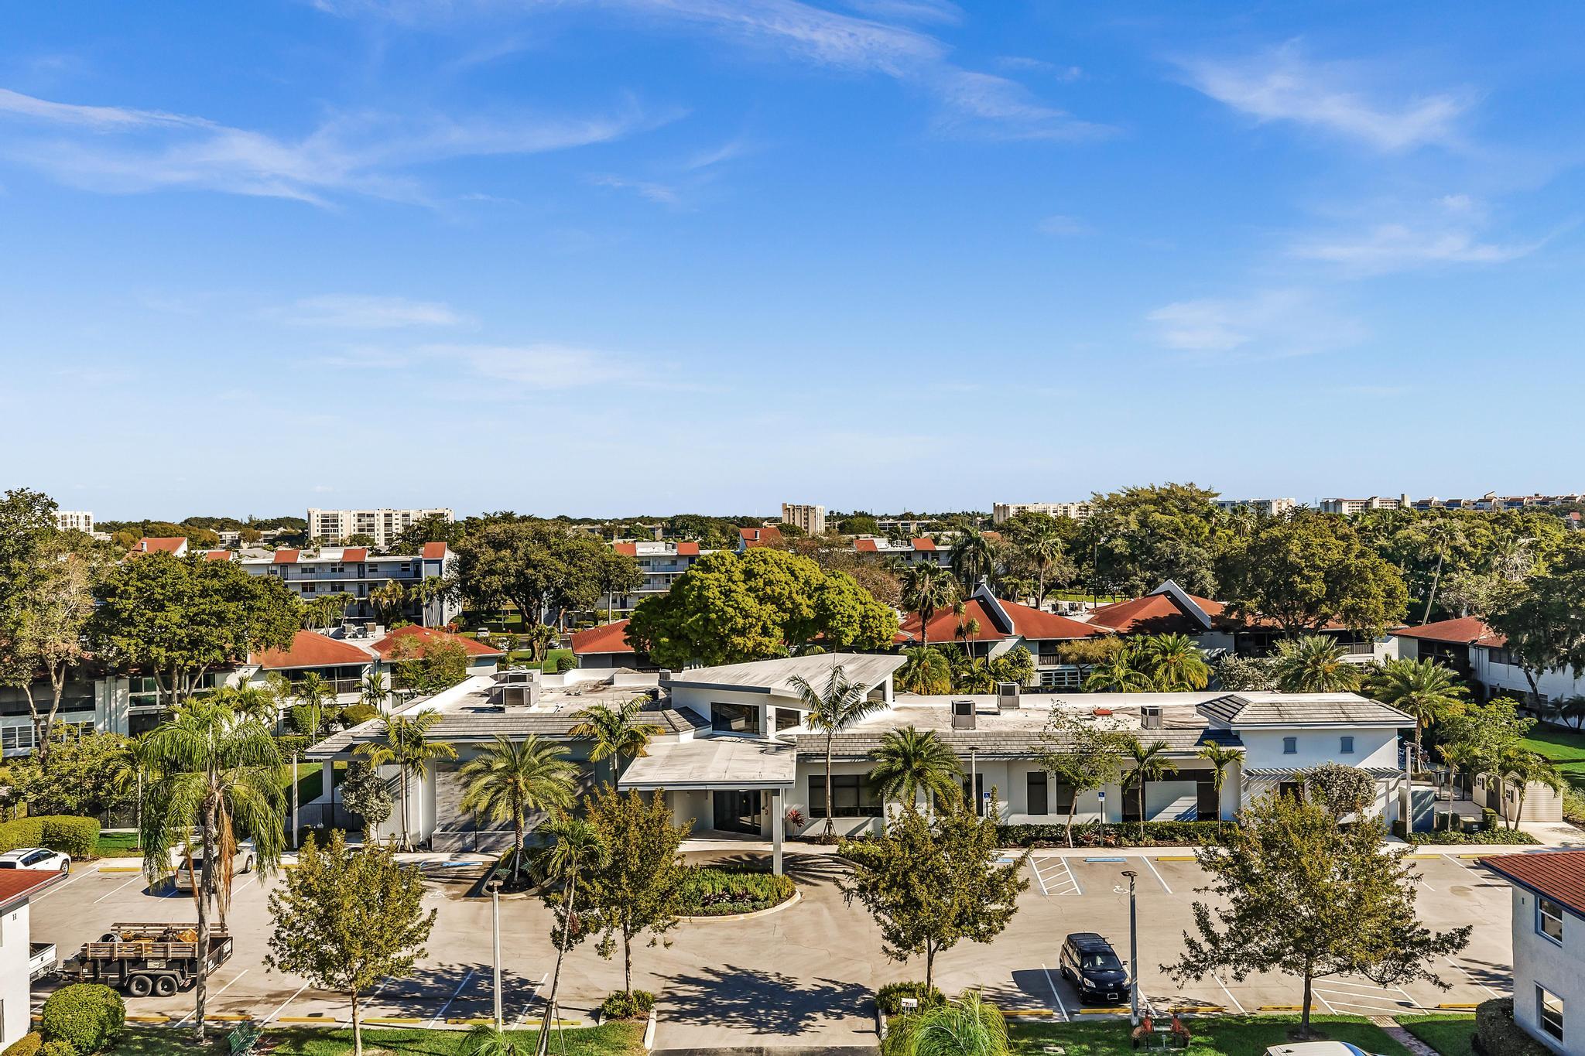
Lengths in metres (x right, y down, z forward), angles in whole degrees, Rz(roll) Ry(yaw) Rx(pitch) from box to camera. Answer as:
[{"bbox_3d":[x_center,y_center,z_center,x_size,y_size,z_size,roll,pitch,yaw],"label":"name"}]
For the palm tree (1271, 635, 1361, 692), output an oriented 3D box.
[{"bbox_3d":[36.888,11.386,86.968,6.293,7.555,6.293,-1,1,2],"label":"palm tree"}]

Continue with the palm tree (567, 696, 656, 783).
[{"bbox_3d":[-8.883,12.127,61.200,4.400,7.300,4.300,-1,1,0],"label":"palm tree"}]

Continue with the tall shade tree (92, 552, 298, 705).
[{"bbox_3d":[-40.956,8.811,84.500,14.000,14.200,13.000,-1,1,0],"label":"tall shade tree"}]

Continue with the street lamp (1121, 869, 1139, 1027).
[{"bbox_3d":[10.770,13.367,39.300,0.500,4.850,0.650,-1,1,0],"label":"street lamp"}]

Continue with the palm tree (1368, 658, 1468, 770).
[{"bbox_3d":[38.078,11.611,75.096,6.114,7.363,6.114,-1,1,2],"label":"palm tree"}]

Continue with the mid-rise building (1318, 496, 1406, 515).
[{"bbox_3d":[437.581,-11.695,942.727,78.000,22.000,19.000,-1,1,-30],"label":"mid-rise building"}]

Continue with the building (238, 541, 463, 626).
[{"bbox_3d":[-64.800,8.704,179.500,29.000,12.700,14.500,-1,1,-7],"label":"building"}]

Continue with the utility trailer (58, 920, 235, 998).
[{"bbox_3d":[-23.050,15.265,43.600,5.600,1.820,2.250,-1,1,-1],"label":"utility trailer"}]

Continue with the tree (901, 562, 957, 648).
[{"bbox_3d":[10.663,9.029,96.500,4.400,12.200,4.400,-1,1,-3],"label":"tree"}]

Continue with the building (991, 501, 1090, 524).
[{"bbox_3d":[193.489,-8.040,944.261,85.000,21.000,18.500,-1,1,-30],"label":"building"}]

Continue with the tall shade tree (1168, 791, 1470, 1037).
[{"bbox_3d":[16.520,12.113,38.746,9.280,7.694,8.800,-1,1,2],"label":"tall shade tree"}]

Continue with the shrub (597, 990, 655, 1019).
[{"bbox_3d":[-5.465,15.622,40.600,1.800,0.750,1.550,-1,1,0],"label":"shrub"}]

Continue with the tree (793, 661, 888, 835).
[{"bbox_3d":[2.367,11.116,61.200,4.600,8.700,4.400,-1,1,-3],"label":"tree"}]

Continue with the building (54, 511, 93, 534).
[{"bbox_3d":[-330.048,3.143,566.000,17.000,21.400,22.000,-1,1,-30],"label":"building"}]

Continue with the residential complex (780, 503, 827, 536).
[{"bbox_3d":[7.396,-2.873,775.000,23.000,22.500,18.000,0,1,17],"label":"residential complex"}]

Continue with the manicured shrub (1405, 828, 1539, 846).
[{"bbox_3d":[33.332,15.261,61.129,6.600,0.500,1.600,-1,1,2],"label":"manicured shrub"}]

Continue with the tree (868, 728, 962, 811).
[{"bbox_3d":[5.684,12.608,57.469,4.333,6.490,4.333,-1,1,2],"label":"tree"}]

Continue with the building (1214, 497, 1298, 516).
[{"bbox_3d":[316.761,-7.743,853.031,25.000,22.200,61.000,-1,1,-25],"label":"building"}]

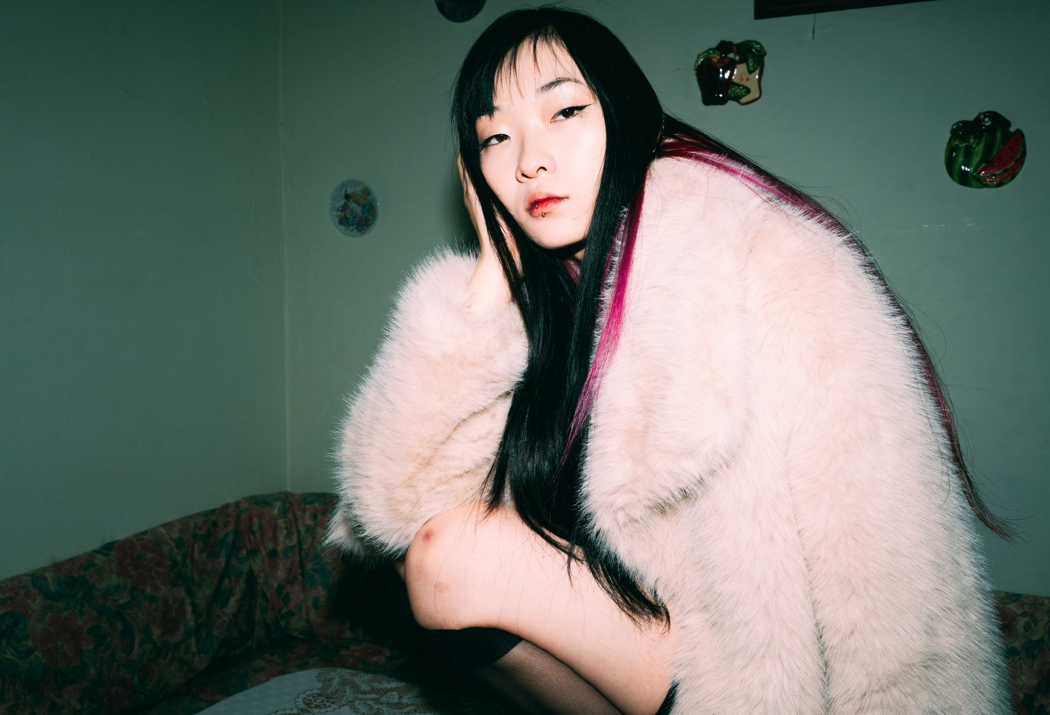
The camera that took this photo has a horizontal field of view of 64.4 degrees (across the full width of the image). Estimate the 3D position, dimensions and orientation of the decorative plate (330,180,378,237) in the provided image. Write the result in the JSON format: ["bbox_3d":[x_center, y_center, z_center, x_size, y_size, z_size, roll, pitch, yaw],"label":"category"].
[{"bbox_3d":[-0.360,-0.313,1.747,0.120,0.120,0.015,3,6,23],"label":"decorative plate"}]

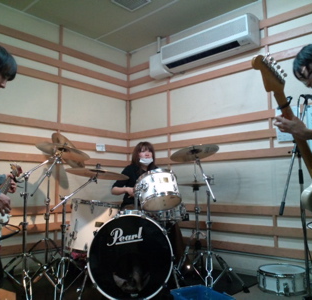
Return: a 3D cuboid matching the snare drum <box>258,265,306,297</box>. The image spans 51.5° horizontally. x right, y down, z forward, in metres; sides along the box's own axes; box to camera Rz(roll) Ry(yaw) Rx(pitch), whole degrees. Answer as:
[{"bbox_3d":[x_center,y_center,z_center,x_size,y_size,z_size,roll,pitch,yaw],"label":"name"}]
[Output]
[{"bbox_3d":[1.044,1.067,2.678,0.378,0.160,0.378,-3,-8,20],"label":"snare drum"}]

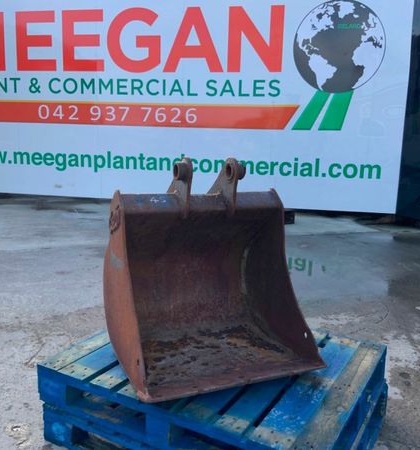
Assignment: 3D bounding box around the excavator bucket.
[{"bbox_3d":[-0.013,0.143,2.154,0.777,0.857,0.700,-3,12,-23],"label":"excavator bucket"}]

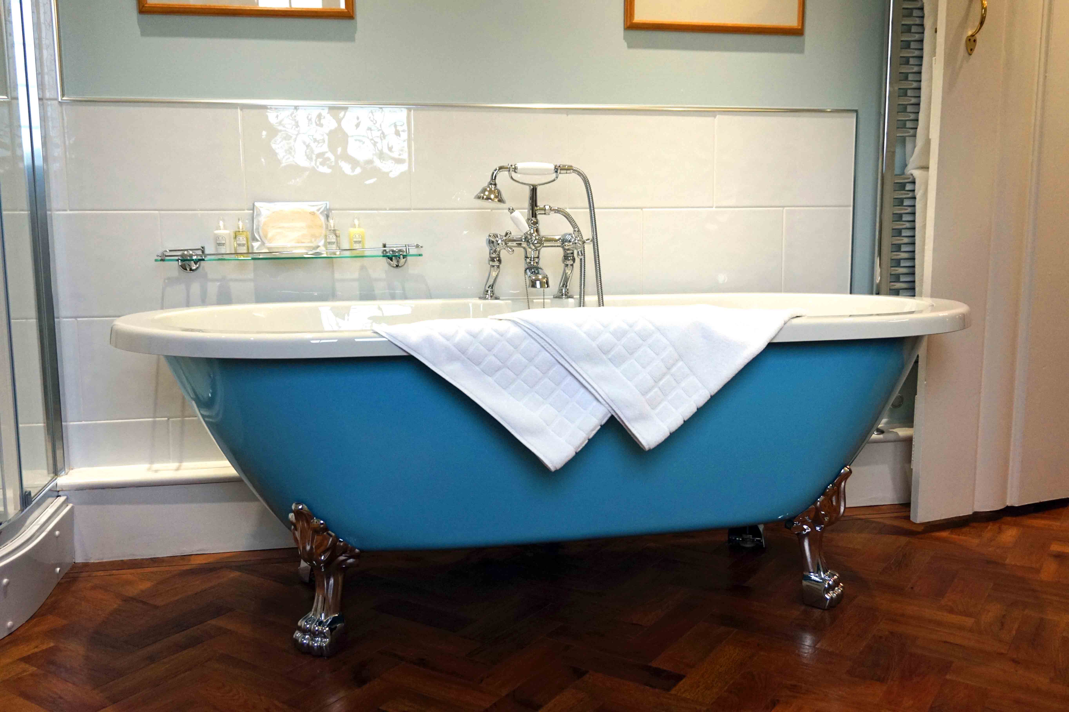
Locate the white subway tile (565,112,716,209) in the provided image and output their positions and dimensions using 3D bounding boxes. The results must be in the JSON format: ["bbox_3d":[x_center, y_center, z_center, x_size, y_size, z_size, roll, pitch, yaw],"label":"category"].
[{"bbox_3d":[0.284,-0.513,2.414,0.400,0.252,0.010,-2,8,-11],"label":"white subway tile"}]

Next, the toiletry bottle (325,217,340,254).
[{"bbox_3d":[-0.486,-0.286,2.212,0.034,0.091,0.030,-2,8,-12],"label":"toiletry bottle"}]

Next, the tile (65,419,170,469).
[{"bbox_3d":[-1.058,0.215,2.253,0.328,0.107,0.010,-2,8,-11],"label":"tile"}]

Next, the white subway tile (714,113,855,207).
[{"bbox_3d":[0.679,-0.528,2.495,0.404,0.248,0.010,-2,8,-12],"label":"white subway tile"}]

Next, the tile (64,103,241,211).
[{"bbox_3d":[-0.901,-0.474,2.190,0.400,0.252,0.010,-2,8,-11],"label":"tile"}]

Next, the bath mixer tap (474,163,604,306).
[{"bbox_3d":[0.016,-0.284,2.159,0.310,0.338,0.190,-2,8,-12],"label":"bath mixer tap"}]

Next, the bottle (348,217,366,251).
[{"bbox_3d":[-0.426,-0.289,2.213,0.036,0.094,0.031,-2,8,-11],"label":"bottle"}]

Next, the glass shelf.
[{"bbox_3d":[-0.577,-0.236,2.206,0.605,0.062,0.144,-2,8,-11],"label":"glass shelf"}]

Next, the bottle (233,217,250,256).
[{"bbox_3d":[-0.689,-0.278,2.164,0.035,0.092,0.031,-2,8,-11],"label":"bottle"}]

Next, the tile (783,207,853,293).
[{"bbox_3d":[0.782,-0.284,2.548,0.207,0.248,0.010,-2,8,-12],"label":"tile"}]

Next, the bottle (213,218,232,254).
[{"bbox_3d":[-0.731,-0.277,2.156,0.034,0.093,0.031,-2,8,-11],"label":"bottle"}]

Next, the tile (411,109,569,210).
[{"bbox_3d":[-0.110,-0.498,2.332,0.400,0.248,0.010,-2,8,-12],"label":"tile"}]

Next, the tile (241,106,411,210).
[{"bbox_3d":[-0.506,-0.487,2.265,0.400,0.252,0.010,-2,8,-11],"label":"tile"}]

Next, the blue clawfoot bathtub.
[{"bbox_3d":[0.070,0.195,1.958,1.750,0.600,0.786,-2,8,-12],"label":"blue clawfoot bathtub"}]

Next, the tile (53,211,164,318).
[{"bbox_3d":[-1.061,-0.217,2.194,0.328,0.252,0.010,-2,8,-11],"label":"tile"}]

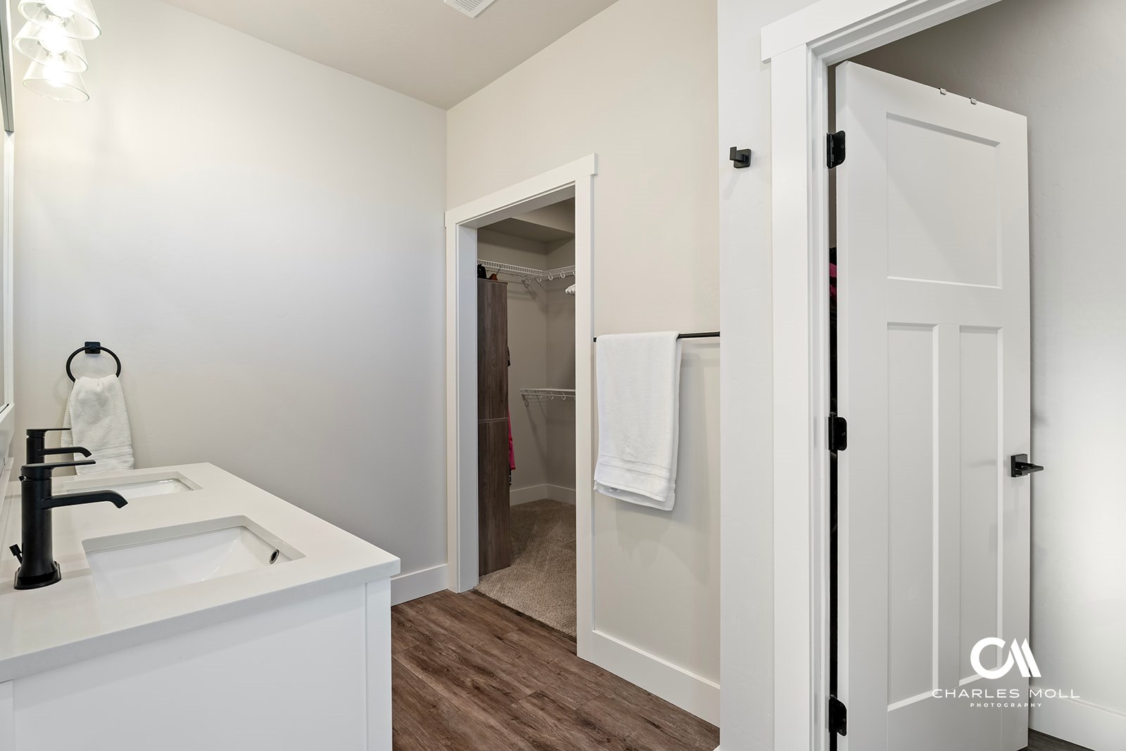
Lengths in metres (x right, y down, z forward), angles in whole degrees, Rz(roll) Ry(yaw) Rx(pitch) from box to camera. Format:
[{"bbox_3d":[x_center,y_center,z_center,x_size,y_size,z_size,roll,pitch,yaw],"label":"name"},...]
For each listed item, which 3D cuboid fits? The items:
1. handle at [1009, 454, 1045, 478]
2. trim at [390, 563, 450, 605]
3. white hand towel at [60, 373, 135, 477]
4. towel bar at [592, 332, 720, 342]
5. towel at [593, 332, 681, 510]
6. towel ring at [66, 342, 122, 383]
[{"bbox_3d":[1.431,0.287,1.651,0.135,0.067,0.066,0,0,-22],"label":"handle"},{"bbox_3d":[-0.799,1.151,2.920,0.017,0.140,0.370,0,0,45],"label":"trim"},{"bbox_3d":[-1.696,0.183,1.947,0.085,0.370,0.198,0,0,45],"label":"white hand towel"},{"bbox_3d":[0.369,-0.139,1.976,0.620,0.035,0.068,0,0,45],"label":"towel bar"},{"bbox_3d":[0.273,0.164,2.027,0.385,0.630,0.080,0,0,45],"label":"towel"},{"bbox_3d":[-1.723,-0.038,1.954,0.063,0.167,0.152,0,0,45],"label":"towel ring"}]

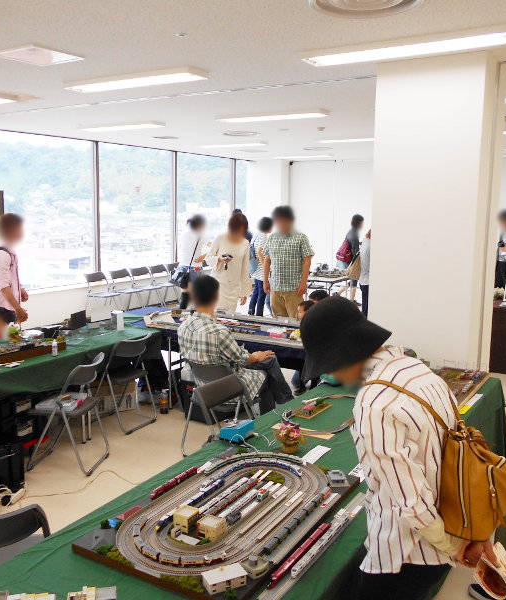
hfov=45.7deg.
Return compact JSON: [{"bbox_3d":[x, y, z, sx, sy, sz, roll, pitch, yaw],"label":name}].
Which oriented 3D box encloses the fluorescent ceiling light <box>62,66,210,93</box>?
[{"bbox_3d":[-0.938,-1.728,4.718,1.255,0.060,0.230,6,11,31],"label":"fluorescent ceiling light"}]

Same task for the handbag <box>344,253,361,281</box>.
[{"bbox_3d":[1.292,-0.435,7.800,0.280,0.360,0.160,2,9,9],"label":"handbag"}]

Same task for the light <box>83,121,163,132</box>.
[{"bbox_3d":[-1.668,-2.191,7.578,1.255,0.060,0.230,6,11,31],"label":"light"}]

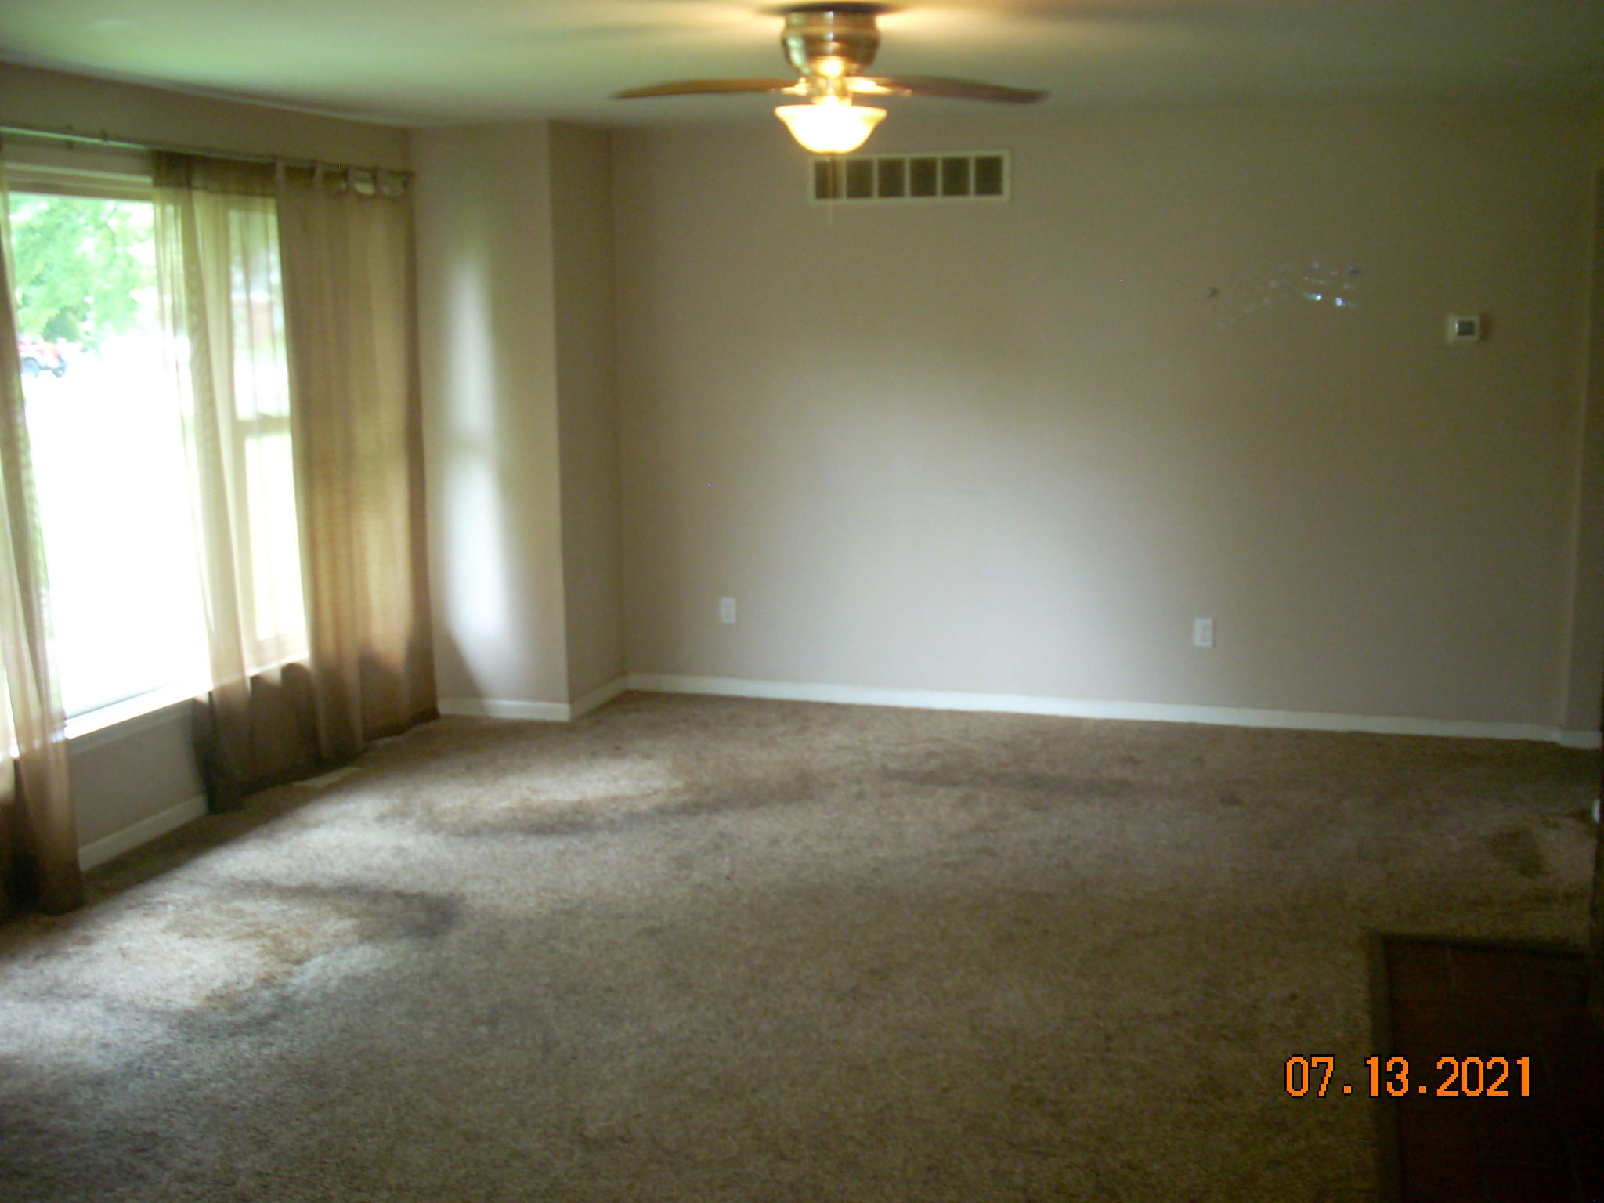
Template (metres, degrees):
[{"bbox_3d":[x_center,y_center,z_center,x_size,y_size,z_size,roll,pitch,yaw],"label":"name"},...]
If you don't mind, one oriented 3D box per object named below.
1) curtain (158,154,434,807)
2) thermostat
[{"bbox_3d":[-1.763,-0.466,6.254,0.120,2.160,1.540,2,10,17],"label":"curtain"},{"bbox_3d":[2.471,-1.017,6.396,0.120,0.100,0.028,2,10,17],"label":"thermostat"}]

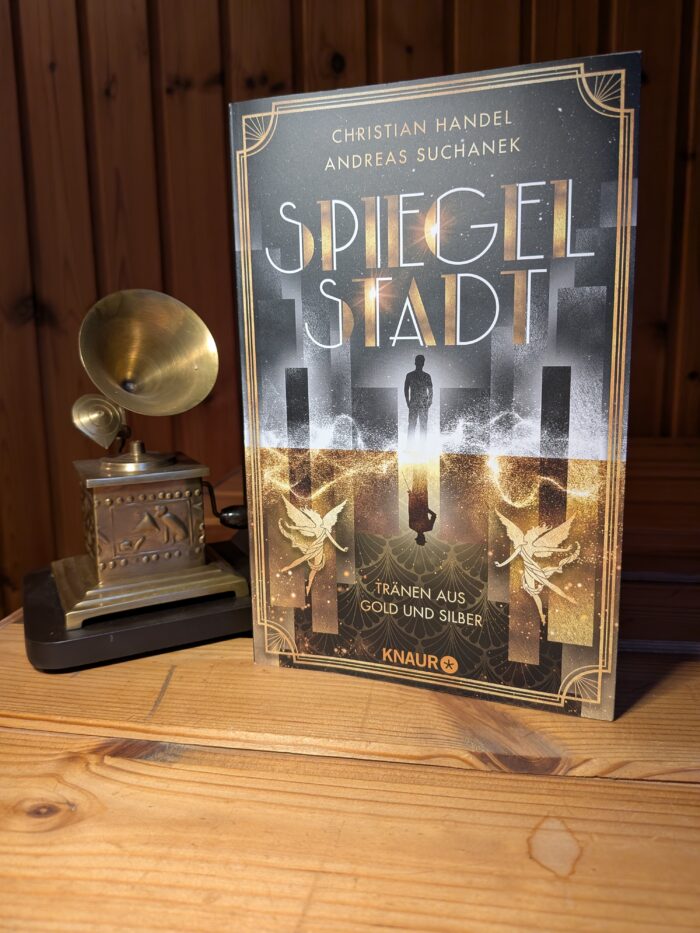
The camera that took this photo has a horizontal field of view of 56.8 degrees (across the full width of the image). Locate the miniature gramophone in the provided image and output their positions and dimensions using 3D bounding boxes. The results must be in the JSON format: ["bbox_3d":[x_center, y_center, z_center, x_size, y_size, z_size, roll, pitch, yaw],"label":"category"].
[{"bbox_3d":[-0.099,-0.006,0.311,0.114,0.155,0.112,-5,9,-27],"label":"miniature gramophone"}]

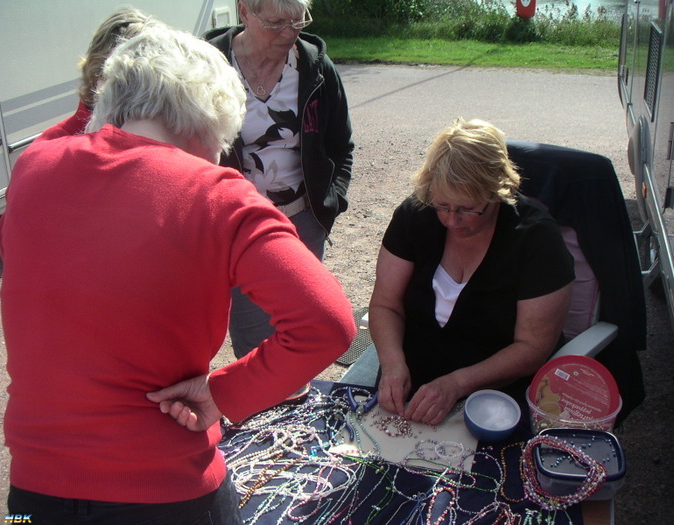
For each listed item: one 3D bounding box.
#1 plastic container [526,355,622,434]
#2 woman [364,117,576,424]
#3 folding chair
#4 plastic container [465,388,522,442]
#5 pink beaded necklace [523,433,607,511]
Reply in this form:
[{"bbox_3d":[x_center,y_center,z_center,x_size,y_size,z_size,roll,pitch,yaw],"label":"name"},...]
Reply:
[{"bbox_3d":[0.474,0.289,1.559,0.185,0.136,0.190,-2,24,0],"label":"plastic container"},{"bbox_3d":[0.340,0.282,1.971,0.560,1.250,0.750,9,26,25],"label":"woman"},{"bbox_3d":[0.427,0.316,2.073,0.600,1.100,0.740,12,27,29],"label":"folding chair"},{"bbox_3d":[0.318,0.328,1.576,0.117,0.064,0.117,-1,30,0],"label":"plastic container"},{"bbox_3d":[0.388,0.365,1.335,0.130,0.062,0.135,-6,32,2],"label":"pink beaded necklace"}]

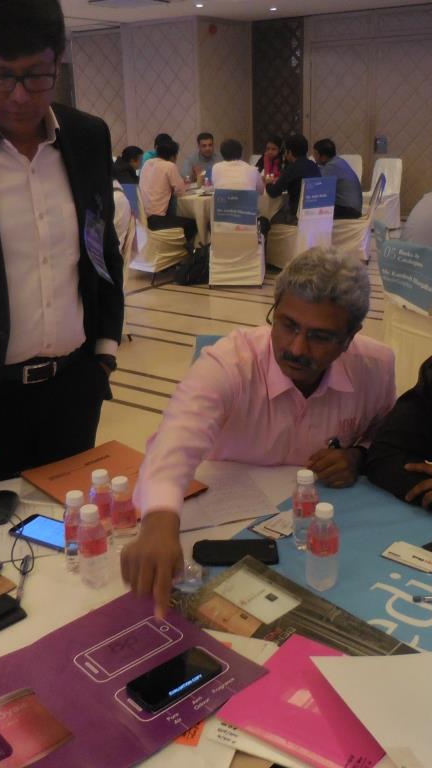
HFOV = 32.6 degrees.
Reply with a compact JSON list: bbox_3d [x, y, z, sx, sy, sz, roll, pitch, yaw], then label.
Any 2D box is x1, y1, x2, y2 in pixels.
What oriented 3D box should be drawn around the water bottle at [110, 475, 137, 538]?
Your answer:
[{"bbox_3d":[-0.162,0.235,1.307,0.052,0.150,0.052,-2,20,0],"label":"water bottle"}]

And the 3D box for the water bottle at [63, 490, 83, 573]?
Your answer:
[{"bbox_3d":[-0.244,0.261,1.318,0.053,0.149,0.053,-2,21,0],"label":"water bottle"}]

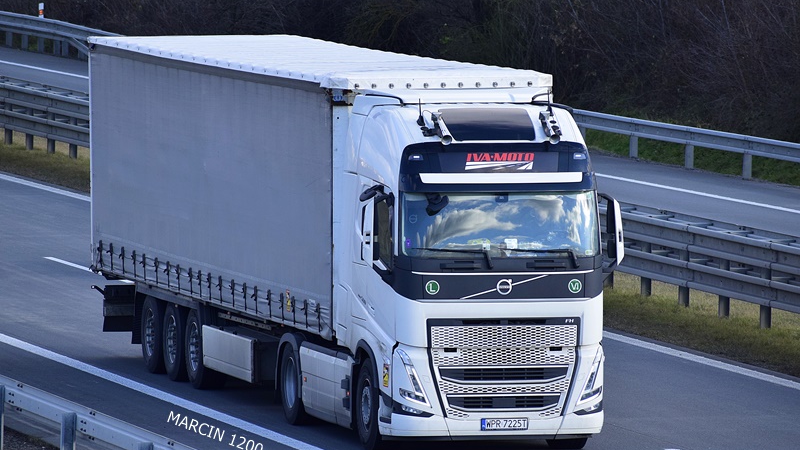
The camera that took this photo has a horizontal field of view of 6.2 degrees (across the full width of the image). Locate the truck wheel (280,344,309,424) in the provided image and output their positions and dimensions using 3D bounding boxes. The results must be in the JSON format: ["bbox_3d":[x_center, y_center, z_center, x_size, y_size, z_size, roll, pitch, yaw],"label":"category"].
[{"bbox_3d":[-1.121,1.796,84.426,0.340,1.000,1.000,-1,3,-14],"label":"truck wheel"}]

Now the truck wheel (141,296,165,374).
[{"bbox_3d":[-2.981,1.339,91.997,0.365,1.040,1.040,-1,3,-14],"label":"truck wheel"}]

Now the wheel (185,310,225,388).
[{"bbox_3d":[-2.354,1.486,89.461,0.365,1.040,1.040,-1,3,-14],"label":"wheel"}]

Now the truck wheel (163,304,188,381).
[{"bbox_3d":[-2.668,1.412,90.729,0.365,1.040,1.040,-1,3,-14],"label":"truck wheel"}]

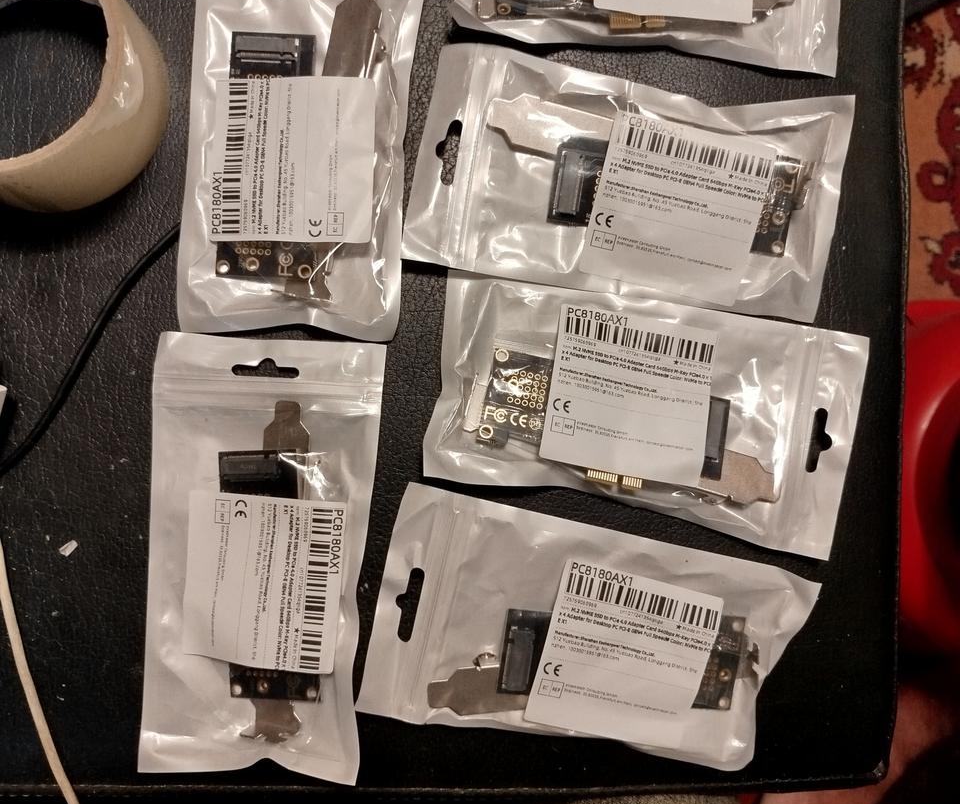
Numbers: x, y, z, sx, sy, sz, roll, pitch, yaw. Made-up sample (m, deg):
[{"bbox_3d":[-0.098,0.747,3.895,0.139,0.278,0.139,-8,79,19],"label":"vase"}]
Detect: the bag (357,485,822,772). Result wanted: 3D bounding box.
[{"bbox_3d":[0.041,0.087,0.321,0.157,0.018,0.083,12,88,0],"label":"bag"}]

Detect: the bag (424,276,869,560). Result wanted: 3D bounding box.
[{"bbox_3d":[0.061,0.003,0.324,0.159,0.018,0.085,10,88,0],"label":"bag"}]

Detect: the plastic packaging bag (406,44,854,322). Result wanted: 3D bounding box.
[{"bbox_3d":[0.056,-0.084,0.327,0.159,0.018,0.085,9,88,0],"label":"plastic packaging bag"}]

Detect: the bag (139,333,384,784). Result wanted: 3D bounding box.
[{"bbox_3d":[-0.081,0.057,0.321,0.085,0.018,0.159,3,88,0],"label":"bag"}]

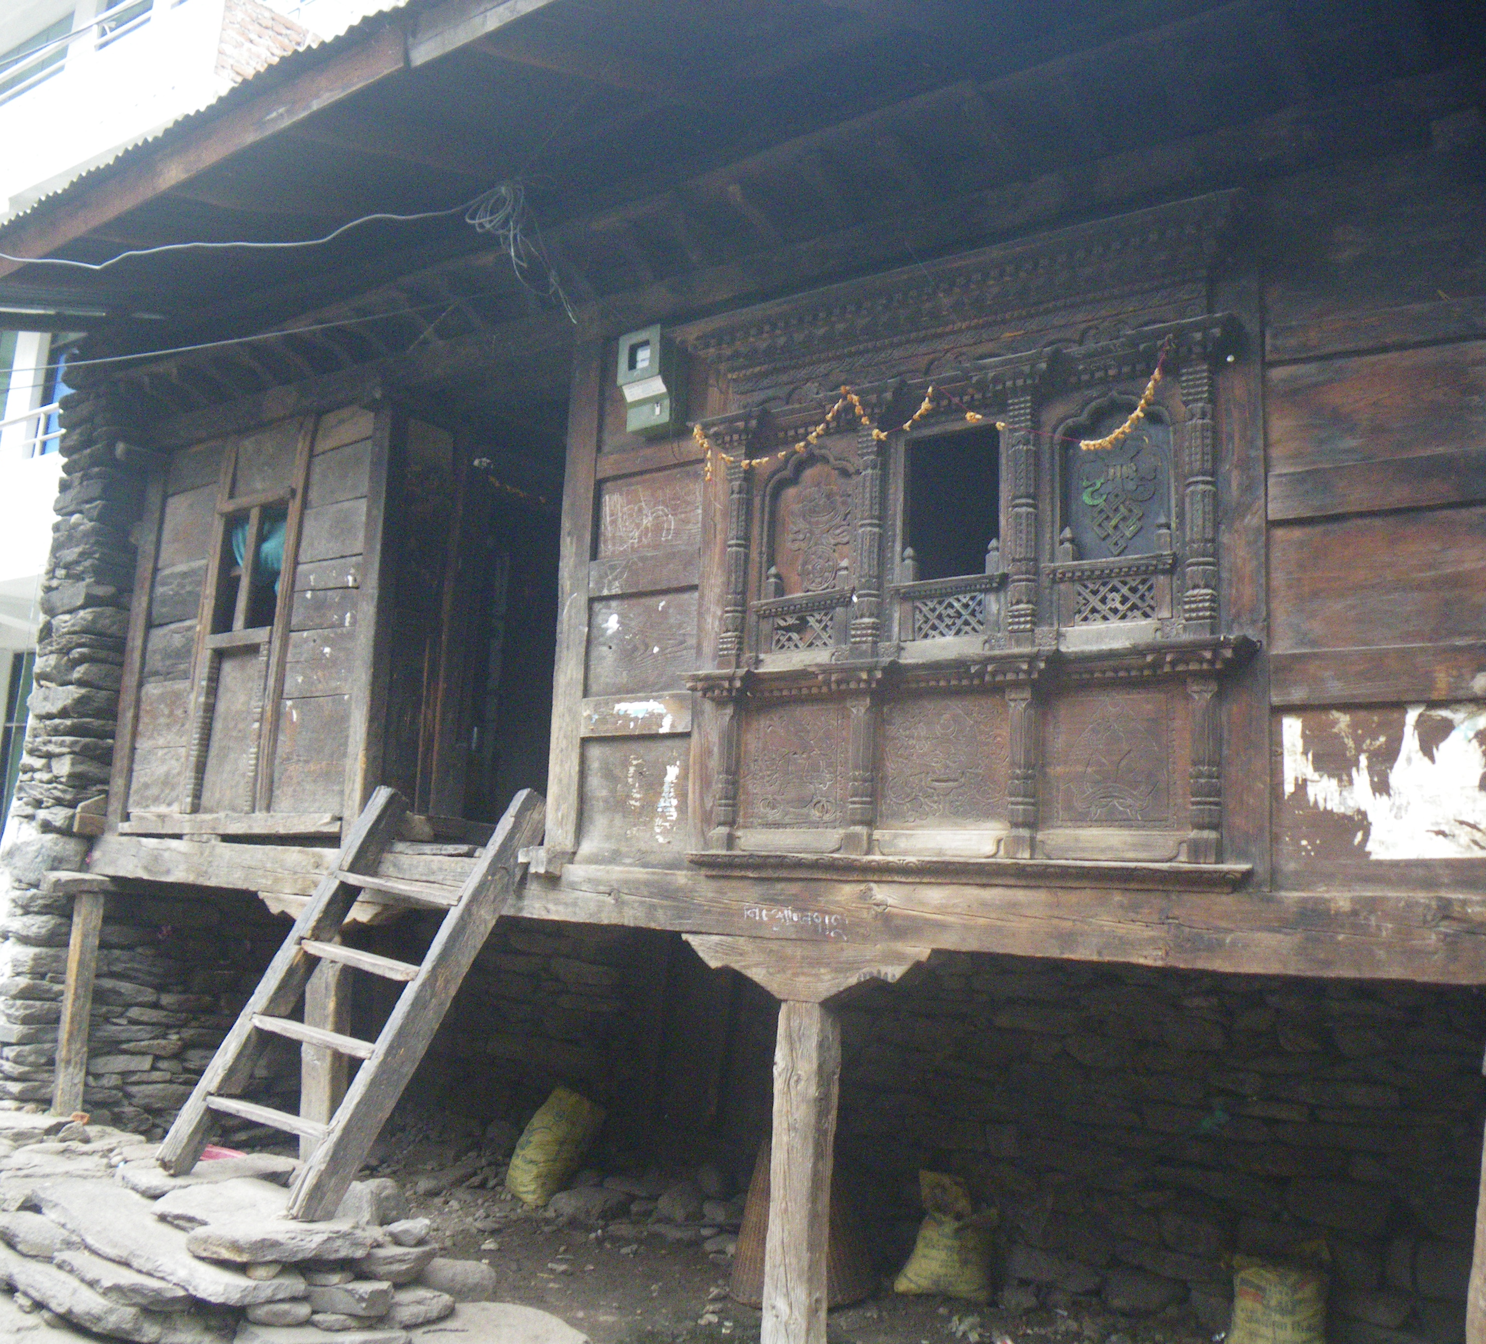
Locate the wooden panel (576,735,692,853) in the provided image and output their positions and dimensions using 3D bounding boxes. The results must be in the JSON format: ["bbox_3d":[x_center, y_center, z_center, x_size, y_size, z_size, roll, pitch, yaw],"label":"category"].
[{"bbox_3d":[-0.350,0.414,4.824,0.489,0.402,0.045,-4,-10,36],"label":"wooden panel"}]

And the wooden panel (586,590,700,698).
[{"bbox_3d":[-0.332,-0.094,4.896,0.471,0.354,0.045,-4,-10,36],"label":"wooden panel"}]

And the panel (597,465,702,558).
[{"bbox_3d":[-0.316,-0.534,4.958,0.453,0.303,0.045,-4,-10,36],"label":"panel"}]

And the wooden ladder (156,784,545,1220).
[{"bbox_3d":[-1.310,1.066,4.948,0.620,1.558,0.150,7,-36,27],"label":"wooden ladder"}]

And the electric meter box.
[{"bbox_3d":[-0.307,-0.985,4.920,0.187,0.320,0.128,-4,-10,36],"label":"electric meter box"}]

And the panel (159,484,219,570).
[{"bbox_3d":[-2.515,-0.654,6.627,0.420,0.352,0.045,-4,-10,36],"label":"panel"}]

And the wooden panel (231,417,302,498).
[{"bbox_3d":[-2.070,-0.921,6.339,0.474,0.299,0.045,-4,-10,36],"label":"wooden panel"}]

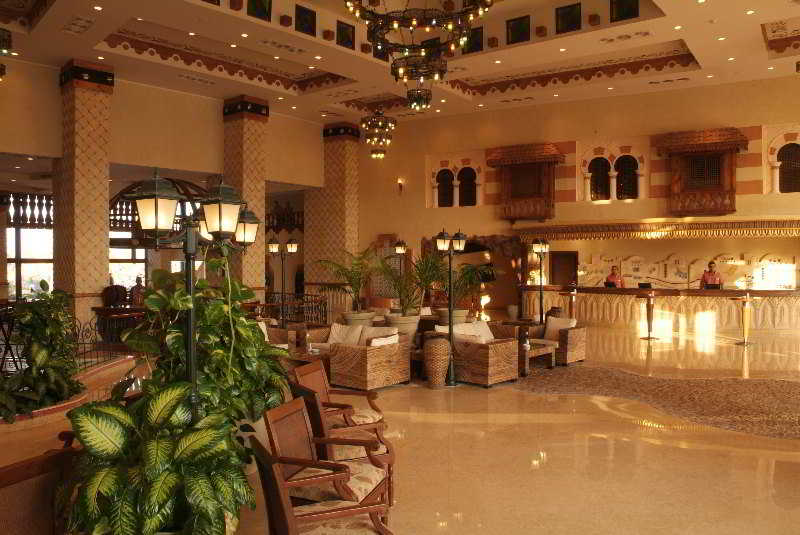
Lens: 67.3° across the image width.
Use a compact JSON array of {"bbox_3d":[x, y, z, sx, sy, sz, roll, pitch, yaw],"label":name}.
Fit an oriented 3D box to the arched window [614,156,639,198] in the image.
[{"bbox_3d":[5.627,-2.261,14.918,0.566,1.102,0.195,0,1,26],"label":"arched window"}]

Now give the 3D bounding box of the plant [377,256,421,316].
[{"bbox_3d":[-0.029,0.370,11.700,0.897,1.190,0.877,0,1,0],"label":"plant"}]

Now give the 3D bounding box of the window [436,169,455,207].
[{"bbox_3d":[1.421,-2.498,18.750,0.620,1.200,0.200,0,1,29],"label":"window"}]

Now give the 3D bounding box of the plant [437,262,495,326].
[{"bbox_3d":[1.382,0.806,12.870,1.170,1.833,1.073,0,1,0],"label":"plant"}]

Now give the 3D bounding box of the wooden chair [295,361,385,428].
[{"bbox_3d":[-0.501,1.205,4.700,0.680,0.900,0.600,0,1,20],"label":"wooden chair"}]

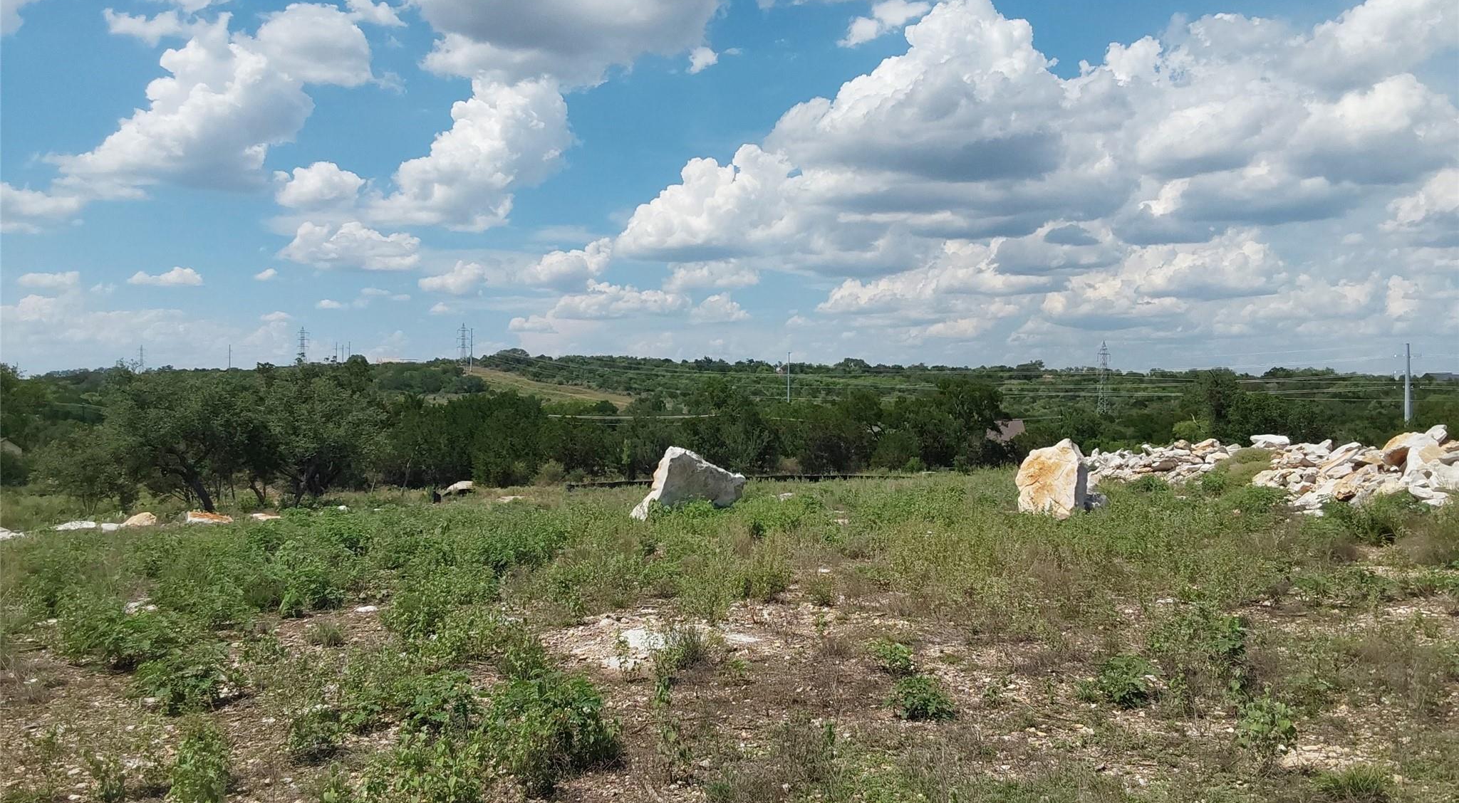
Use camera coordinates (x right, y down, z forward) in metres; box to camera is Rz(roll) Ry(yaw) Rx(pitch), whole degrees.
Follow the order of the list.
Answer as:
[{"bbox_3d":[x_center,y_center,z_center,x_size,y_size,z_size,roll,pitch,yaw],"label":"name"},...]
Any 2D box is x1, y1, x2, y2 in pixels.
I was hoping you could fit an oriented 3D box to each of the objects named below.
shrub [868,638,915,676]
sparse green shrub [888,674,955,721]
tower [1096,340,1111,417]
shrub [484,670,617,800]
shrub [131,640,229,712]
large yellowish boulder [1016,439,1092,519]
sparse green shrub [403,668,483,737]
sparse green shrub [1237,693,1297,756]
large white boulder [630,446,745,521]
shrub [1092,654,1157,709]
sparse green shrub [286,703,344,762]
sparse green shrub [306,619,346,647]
[{"bbox_3d":[0.992,1.548,7.205,0.292,0.209,0.263,0,1,0],"label":"shrub"},{"bbox_3d":[1.004,1.535,6.172,0.358,0.215,0.322,0,1,0],"label":"sparse green shrub"},{"bbox_3d":[133.172,-7.707,420.000,4.800,28.000,4.600,0,1,18],"label":"tower"},{"bbox_3d":[-0.751,1.388,5.035,0.574,0.486,0.516,0,1,0],"label":"shrub"},{"bbox_3d":[-2.982,1.499,6.412,0.533,0.378,0.479,0,1,-25],"label":"shrub"},{"bbox_3d":[5.092,1.233,18.600,1.080,1.300,0.850,0,1,31],"label":"large yellowish boulder"},{"bbox_3d":[-1.450,1.516,5.945,0.413,0.329,0.372,0,1,-14],"label":"sparse green shrub"},{"bbox_3d":[2.513,1.502,5.524,0.283,0.268,0.254,0,1,0],"label":"sparse green shrub"},{"bbox_3d":[-0.733,1.446,20.800,1.850,1.326,1.150,0,1,-15],"label":"large white boulder"},{"bbox_3d":[2.171,1.542,6.488,0.351,0.298,0.316,0,1,19],"label":"shrub"},{"bbox_3d":[-1.906,1.511,5.429,0.262,0.248,0.236,0,1,0],"label":"sparse green shrub"},{"bbox_3d":[-2.758,1.577,8.066,0.273,0.170,0.245,0,1,0],"label":"sparse green shrub"}]

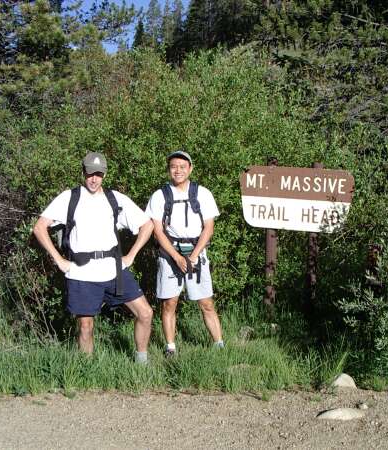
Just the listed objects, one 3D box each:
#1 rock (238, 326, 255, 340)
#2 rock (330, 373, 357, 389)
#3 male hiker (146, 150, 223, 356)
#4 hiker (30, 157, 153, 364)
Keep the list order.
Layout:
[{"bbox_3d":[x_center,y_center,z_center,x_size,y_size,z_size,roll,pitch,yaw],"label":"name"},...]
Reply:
[{"bbox_3d":[0.490,1.018,6.150,0.155,0.140,0.150,0,4,0],"label":"rock"},{"bbox_3d":[1.112,1.161,4.900,0.190,0.120,0.150,0,4,0],"label":"rock"},{"bbox_3d":[-0.081,0.251,5.600,0.620,1.750,0.420,0,4,-6],"label":"male hiker"},{"bbox_3d":[-0.827,0.284,5.420,0.960,1.770,0.500,-1,4,-12],"label":"hiker"}]

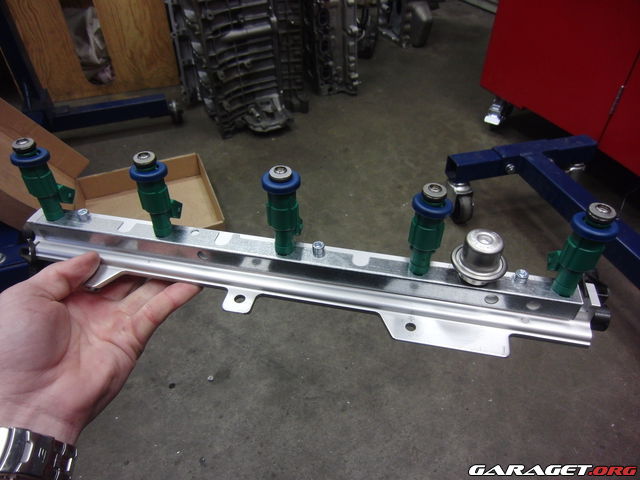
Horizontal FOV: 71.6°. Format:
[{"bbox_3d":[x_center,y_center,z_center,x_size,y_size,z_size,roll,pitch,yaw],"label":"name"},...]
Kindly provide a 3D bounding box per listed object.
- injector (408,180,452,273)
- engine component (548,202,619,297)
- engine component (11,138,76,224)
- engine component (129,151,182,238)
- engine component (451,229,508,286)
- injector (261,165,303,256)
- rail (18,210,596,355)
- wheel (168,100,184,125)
[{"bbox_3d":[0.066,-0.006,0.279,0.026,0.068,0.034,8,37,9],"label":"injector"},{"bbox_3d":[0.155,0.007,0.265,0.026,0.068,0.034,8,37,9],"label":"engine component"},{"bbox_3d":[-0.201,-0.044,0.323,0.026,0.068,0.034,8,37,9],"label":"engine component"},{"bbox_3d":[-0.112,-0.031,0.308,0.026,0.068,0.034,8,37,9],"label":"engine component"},{"bbox_3d":[0.100,0.013,0.280,0.035,0.034,0.035,8,37,9],"label":"engine component"},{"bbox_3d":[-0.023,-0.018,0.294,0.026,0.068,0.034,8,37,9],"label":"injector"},{"bbox_3d":[-0.025,0.025,0.302,0.408,0.027,0.058,8,37,9],"label":"rail"},{"bbox_3d":[-0.453,-0.401,1.400,0.042,0.088,0.070,-15,41,-15],"label":"wheel"}]

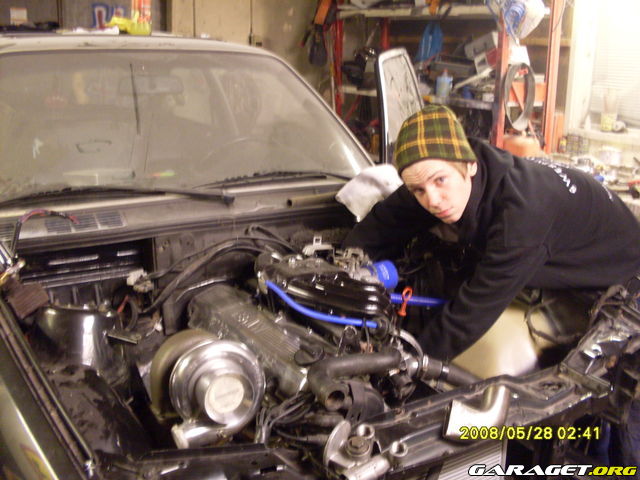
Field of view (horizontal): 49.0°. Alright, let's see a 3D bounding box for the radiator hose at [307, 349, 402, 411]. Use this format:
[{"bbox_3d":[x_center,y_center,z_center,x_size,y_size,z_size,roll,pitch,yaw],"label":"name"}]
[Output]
[{"bbox_3d":[0.079,0.293,1.480,0.200,0.084,0.115,-7,17,-23],"label":"radiator hose"}]

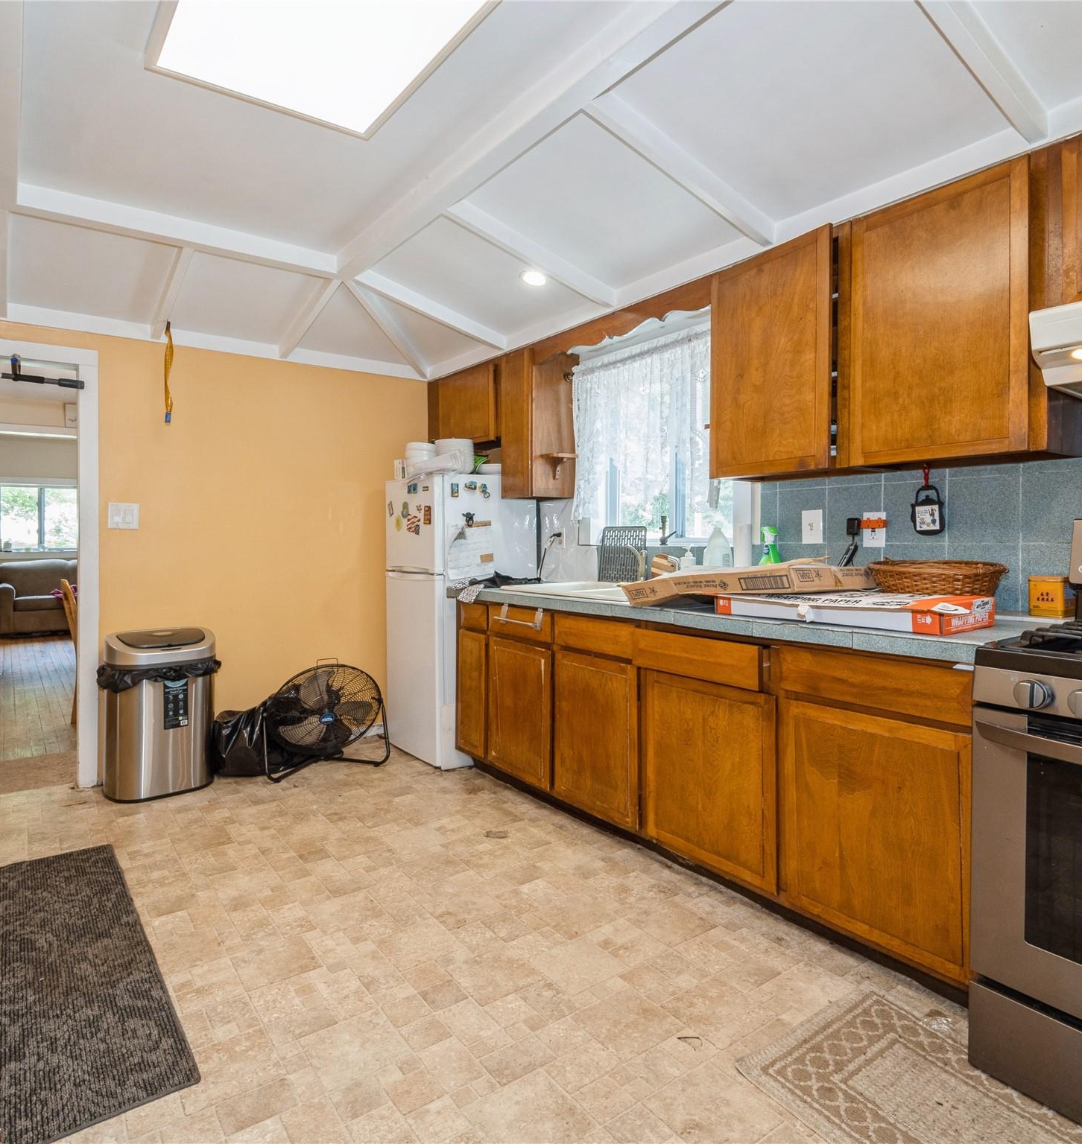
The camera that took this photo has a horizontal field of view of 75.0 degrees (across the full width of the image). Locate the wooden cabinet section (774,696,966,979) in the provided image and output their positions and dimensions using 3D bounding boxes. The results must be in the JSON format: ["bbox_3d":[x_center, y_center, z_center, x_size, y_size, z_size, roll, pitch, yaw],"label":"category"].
[{"bbox_3d":[1.075,0.661,2.022,0.575,0.587,0.505,-2,3,-37],"label":"wooden cabinet section"}]

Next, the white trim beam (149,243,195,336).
[{"bbox_3d":[-1.683,-1.251,3.189,0.046,0.070,0.740,-2,-11,-37],"label":"white trim beam"}]

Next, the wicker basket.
[{"bbox_3d":[1.199,0.021,2.171,0.270,0.115,0.390,-2,3,-37],"label":"wicker basket"}]

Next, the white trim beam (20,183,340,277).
[{"bbox_3d":[-1.355,-1.319,2.761,1.125,0.080,0.075,-2,3,-37],"label":"white trim beam"}]

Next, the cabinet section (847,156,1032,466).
[{"bbox_3d":[1.212,-0.690,2.053,0.315,0.740,0.476,-2,3,-37],"label":"cabinet section"}]

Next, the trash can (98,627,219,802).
[{"bbox_3d":[-1.770,0.649,3.300,0.290,0.695,0.440,2,3,45],"label":"trash can"}]

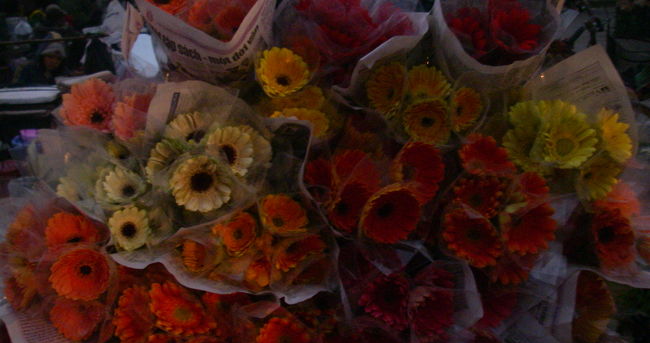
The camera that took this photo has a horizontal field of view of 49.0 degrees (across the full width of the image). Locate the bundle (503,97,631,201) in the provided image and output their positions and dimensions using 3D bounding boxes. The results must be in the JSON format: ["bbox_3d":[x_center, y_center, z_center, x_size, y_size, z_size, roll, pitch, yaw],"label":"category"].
[{"bbox_3d":[0.371,-0.032,1.100,0.195,0.130,0.120,0,25,0],"label":"bundle"}]

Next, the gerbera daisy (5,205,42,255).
[{"bbox_3d":[-0.495,0.096,1.180,0.085,0.088,0.040,15,-11,29],"label":"gerbera daisy"}]

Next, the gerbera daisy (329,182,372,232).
[{"bbox_3d":[0.044,0.058,1.190,0.090,0.090,0.042,-15,-11,-29],"label":"gerbera daisy"}]

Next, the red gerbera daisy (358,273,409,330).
[{"bbox_3d":[0.094,0.204,1.130,0.086,0.088,0.038,3,-11,7],"label":"red gerbera daisy"}]

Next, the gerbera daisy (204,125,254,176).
[{"bbox_3d":[-0.159,-0.034,1.200,0.086,0.086,0.036,-13,-13,-25],"label":"gerbera daisy"}]

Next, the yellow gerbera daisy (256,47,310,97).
[{"bbox_3d":[-0.066,-0.155,1.129,0.086,0.086,0.036,-2,-12,-4],"label":"yellow gerbera daisy"}]

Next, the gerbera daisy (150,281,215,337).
[{"bbox_3d":[-0.216,0.210,1.080,0.098,0.040,0.092,2,70,4],"label":"gerbera daisy"}]

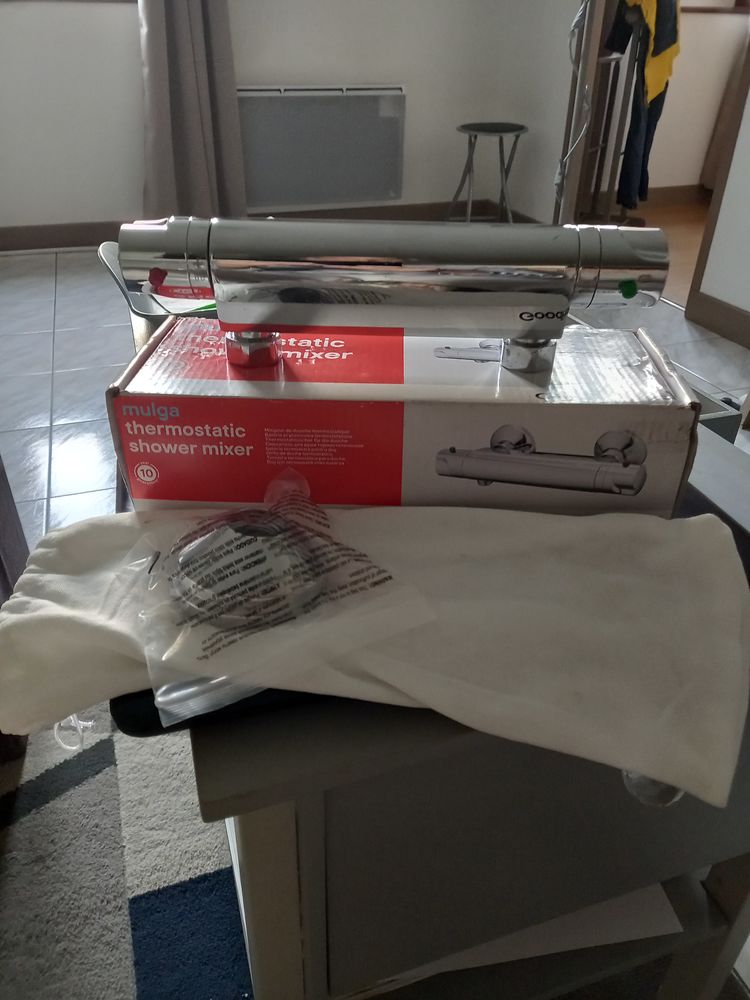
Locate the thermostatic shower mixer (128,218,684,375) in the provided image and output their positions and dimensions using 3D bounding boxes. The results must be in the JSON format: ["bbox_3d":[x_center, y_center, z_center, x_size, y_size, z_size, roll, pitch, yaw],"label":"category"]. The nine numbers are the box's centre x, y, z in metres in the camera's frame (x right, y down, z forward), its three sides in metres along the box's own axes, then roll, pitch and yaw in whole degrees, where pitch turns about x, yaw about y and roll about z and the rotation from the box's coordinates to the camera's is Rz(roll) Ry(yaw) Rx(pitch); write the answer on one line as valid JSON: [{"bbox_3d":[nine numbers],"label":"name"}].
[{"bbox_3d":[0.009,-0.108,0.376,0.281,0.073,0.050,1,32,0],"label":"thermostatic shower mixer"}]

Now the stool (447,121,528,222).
[{"bbox_3d":[0.500,-1.394,3.195,0.310,0.462,0.320,-1,32,-3],"label":"stool"}]

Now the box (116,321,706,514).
[{"bbox_3d":[0.014,-0.048,0.415,0.289,0.071,0.112,1,32,0],"label":"box"}]

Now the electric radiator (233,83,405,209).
[{"bbox_3d":[-0.261,-1.526,3.129,0.814,0.452,0.085,-10,33,-17],"label":"electric radiator"}]

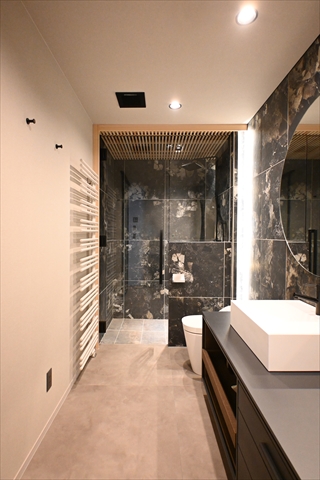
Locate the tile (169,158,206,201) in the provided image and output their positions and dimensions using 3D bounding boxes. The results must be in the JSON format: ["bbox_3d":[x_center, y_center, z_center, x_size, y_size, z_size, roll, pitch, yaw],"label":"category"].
[{"bbox_3d":[0.375,-0.902,3.945,0.600,0.600,0.013,0,0,0],"label":"tile"}]

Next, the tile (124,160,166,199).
[{"bbox_3d":[-0.224,-0.902,3.945,0.600,0.600,0.013,0,0,0],"label":"tile"}]

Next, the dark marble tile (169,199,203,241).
[{"bbox_3d":[0.375,-0.296,3.945,0.600,0.600,0.013,0,0,0],"label":"dark marble tile"}]

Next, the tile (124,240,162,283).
[{"bbox_3d":[-0.224,0.309,3.945,0.600,0.600,0.013,0,0,0],"label":"tile"}]

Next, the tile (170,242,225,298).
[{"bbox_3d":[0.405,0.330,2.907,0.600,0.600,0.013,0,0,0],"label":"tile"}]

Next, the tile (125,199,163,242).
[{"bbox_3d":[-0.224,-0.296,3.945,0.600,0.600,0.013,0,0,0],"label":"tile"}]

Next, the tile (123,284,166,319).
[{"bbox_3d":[-0.224,0.887,3.945,0.600,0.570,0.013,0,0,0],"label":"tile"}]

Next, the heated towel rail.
[{"bbox_3d":[-0.660,0.205,2.380,0.100,1.670,0.580,0,0,0],"label":"heated towel rail"}]

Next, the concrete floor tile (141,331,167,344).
[{"bbox_3d":[-0.065,1.176,3.200,0.300,0.013,0.440,0,0,0],"label":"concrete floor tile"}]

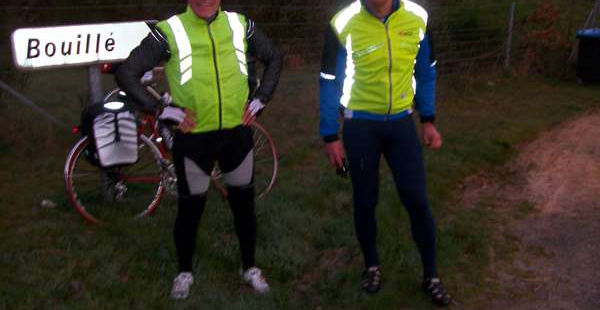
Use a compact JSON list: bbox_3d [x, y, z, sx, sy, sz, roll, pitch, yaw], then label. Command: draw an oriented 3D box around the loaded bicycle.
[{"bbox_3d":[-0.850,-0.085,4.260,1.700,1.050,0.500,-9,6,-39],"label":"loaded bicycle"}]

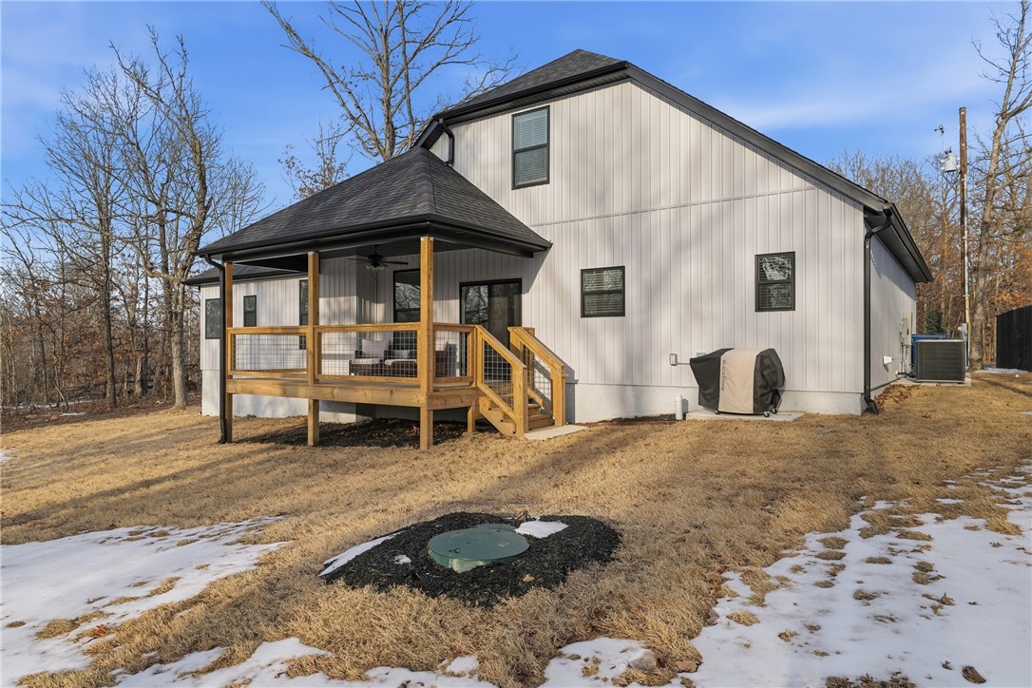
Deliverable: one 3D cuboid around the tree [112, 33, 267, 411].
[{"bbox_3d":[-12.201,-4.679,24.500,5.700,14.100,5.700,0,-1,35],"label":"tree"}]

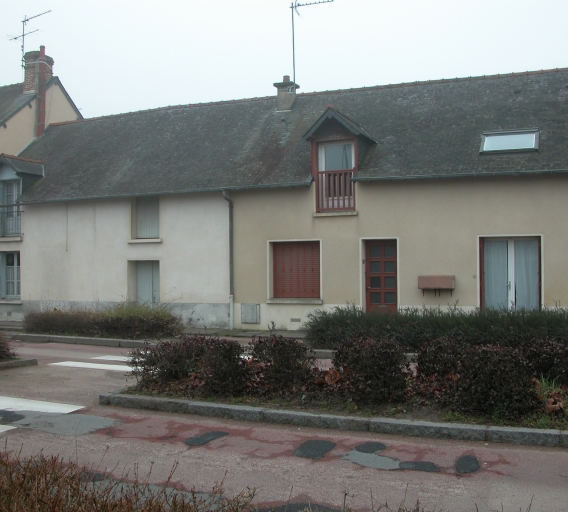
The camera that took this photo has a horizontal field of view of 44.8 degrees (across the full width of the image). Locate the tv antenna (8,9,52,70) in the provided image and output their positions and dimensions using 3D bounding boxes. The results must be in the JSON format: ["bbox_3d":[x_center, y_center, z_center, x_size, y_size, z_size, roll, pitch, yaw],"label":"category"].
[{"bbox_3d":[-8.610,-7.300,23.400,2.300,1.800,0.800,-1,0,37],"label":"tv antenna"}]

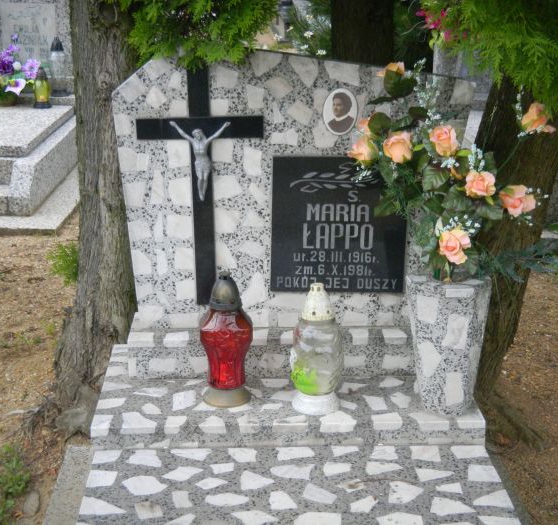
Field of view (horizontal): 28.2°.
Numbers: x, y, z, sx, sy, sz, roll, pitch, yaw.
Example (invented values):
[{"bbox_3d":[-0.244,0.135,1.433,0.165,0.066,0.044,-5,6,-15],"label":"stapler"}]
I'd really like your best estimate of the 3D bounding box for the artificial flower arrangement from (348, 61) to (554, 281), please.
[{"bbox_3d":[0.349,-0.176,2.286,0.415,0.463,0.280,0,18,-2],"label":"artificial flower arrangement"}]

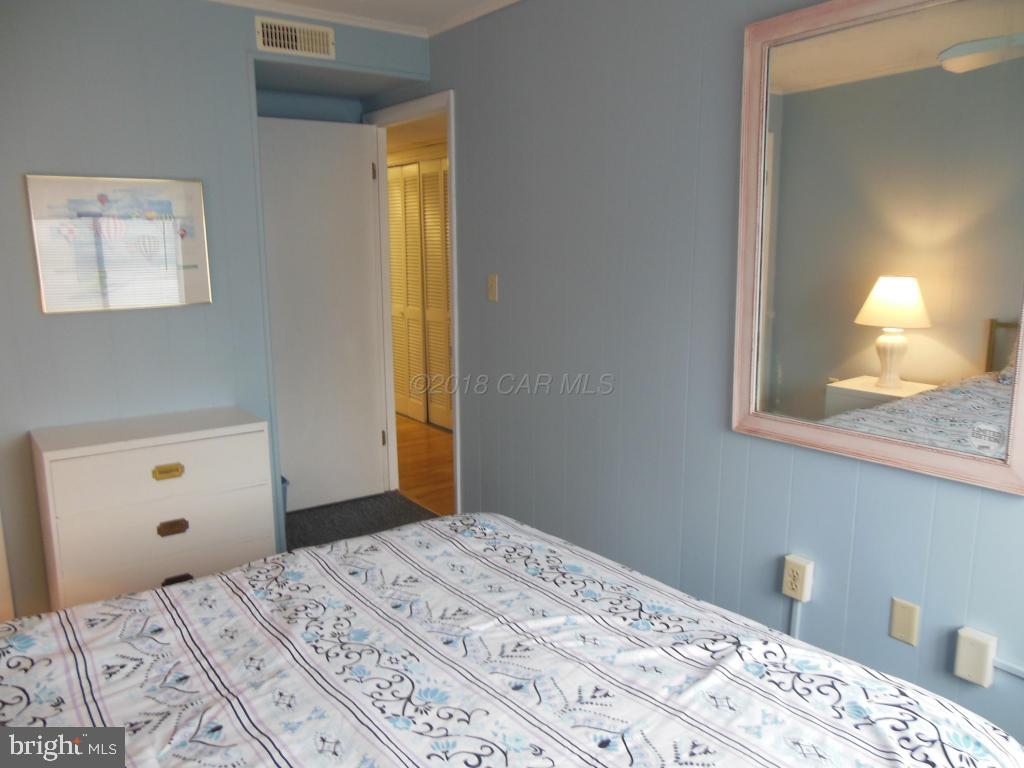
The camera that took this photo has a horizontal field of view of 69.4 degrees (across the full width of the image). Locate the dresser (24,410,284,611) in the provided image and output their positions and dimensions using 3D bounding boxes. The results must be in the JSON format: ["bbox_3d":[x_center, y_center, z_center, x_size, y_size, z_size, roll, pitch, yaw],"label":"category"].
[{"bbox_3d":[-1.360,0.534,2.878,0.748,0.765,0.389,-8,13,-36],"label":"dresser"}]

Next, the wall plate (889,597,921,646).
[{"bbox_3d":[1.035,0.630,1.957,0.008,0.115,0.071,-8,13,-36],"label":"wall plate"}]

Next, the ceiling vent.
[{"bbox_3d":[-0.900,-1.448,3.101,0.337,0.128,0.016,-8,13,-36],"label":"ceiling vent"}]

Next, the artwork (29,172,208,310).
[{"bbox_3d":[-1.475,-0.535,2.828,0.590,0.489,0.024,-8,13,-36],"label":"artwork"}]

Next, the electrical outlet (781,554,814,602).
[{"bbox_3d":[0.843,0.575,2.183,0.038,0.117,0.073,-8,13,-36],"label":"electrical outlet"}]

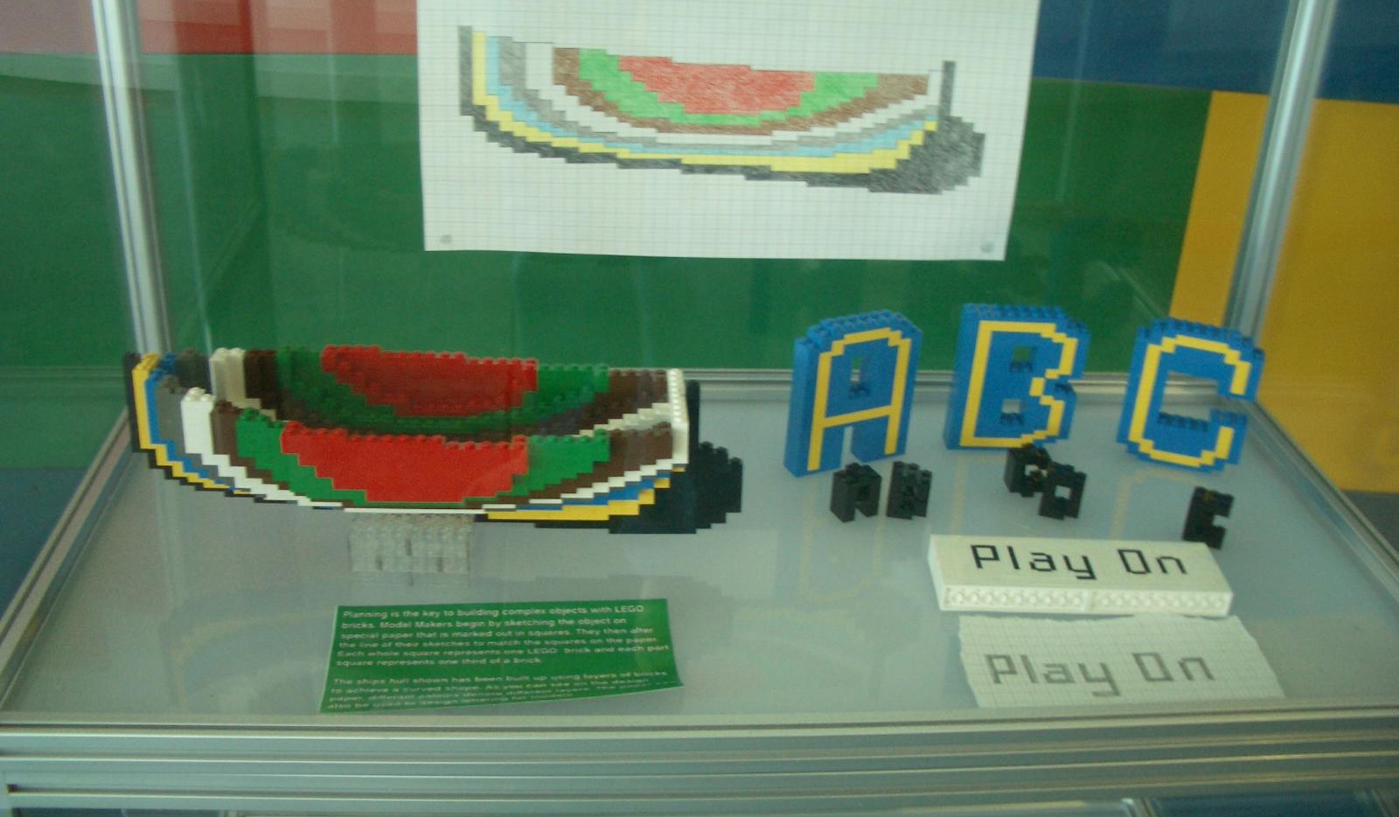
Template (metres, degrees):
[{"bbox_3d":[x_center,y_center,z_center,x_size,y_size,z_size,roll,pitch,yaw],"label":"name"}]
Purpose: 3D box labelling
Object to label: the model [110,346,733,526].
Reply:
[{"bbox_3d":[-0.140,0.019,0.755,0.328,0.102,0.120,1,23,-3],"label":"model"}]

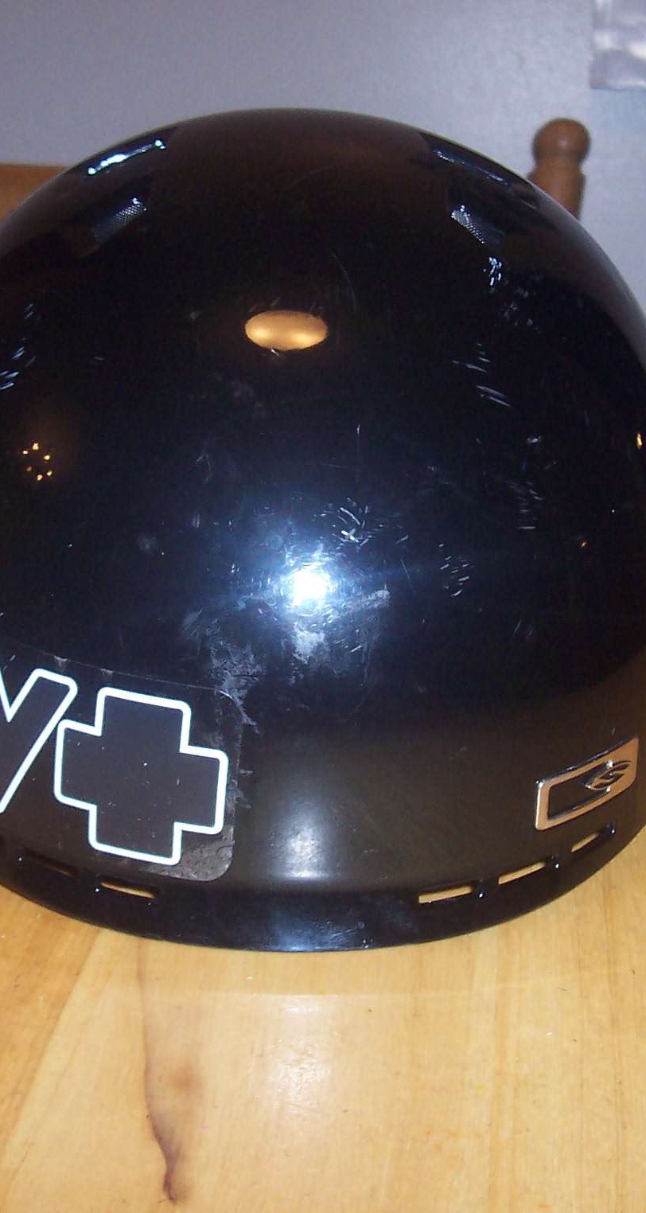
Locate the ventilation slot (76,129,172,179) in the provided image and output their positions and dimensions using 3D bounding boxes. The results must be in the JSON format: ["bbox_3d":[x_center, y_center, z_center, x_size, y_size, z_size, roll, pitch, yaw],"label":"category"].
[{"bbox_3d":[-0.050,-0.115,0.436,0.025,0.007,0.018,-18,20,5],"label":"ventilation slot"}]

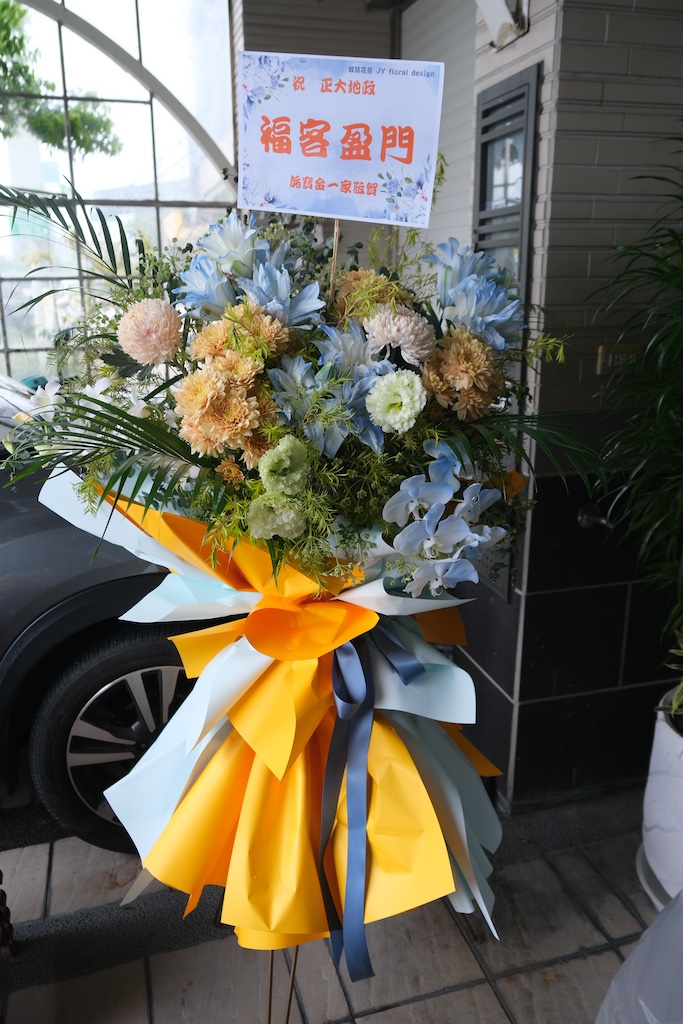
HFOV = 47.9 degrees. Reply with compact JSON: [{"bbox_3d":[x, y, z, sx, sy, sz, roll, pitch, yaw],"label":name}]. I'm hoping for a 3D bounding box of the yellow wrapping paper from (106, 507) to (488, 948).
[{"bbox_3d":[-0.054,0.310,1.269,0.600,0.700,0.420,3,17,11],"label":"yellow wrapping paper"}]

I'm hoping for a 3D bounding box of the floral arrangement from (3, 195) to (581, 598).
[{"bbox_3d":[-0.070,-0.186,1.128,0.820,0.550,0.480,3,17,11],"label":"floral arrangement"}]

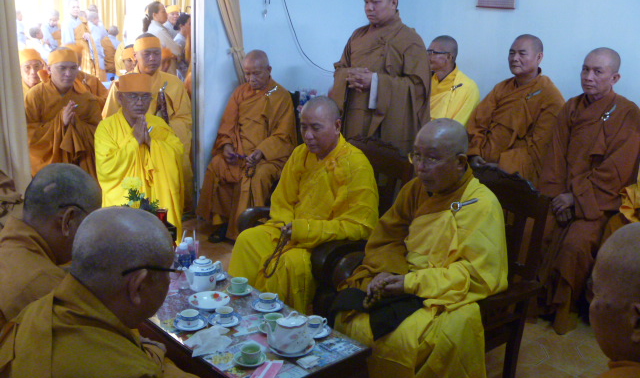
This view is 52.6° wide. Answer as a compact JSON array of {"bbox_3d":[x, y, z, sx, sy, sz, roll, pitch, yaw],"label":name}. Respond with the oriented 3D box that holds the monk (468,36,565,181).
[{"bbox_3d":[1.067,-0.164,3.763,0.580,1.350,0.750,13,18,35],"label":"monk"}]

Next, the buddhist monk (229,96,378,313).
[{"bbox_3d":[-0.036,0.153,2.802,0.580,1.130,0.740,15,19,39],"label":"buddhist monk"}]

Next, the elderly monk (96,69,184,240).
[{"bbox_3d":[-1.018,-0.126,3.671,0.520,1.070,0.580,-2,13,-16],"label":"elderly monk"}]

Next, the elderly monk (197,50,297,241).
[{"bbox_3d":[-0.456,-0.256,4.074,0.570,1.260,0.730,11,17,30],"label":"elderly monk"}]

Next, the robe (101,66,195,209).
[{"bbox_3d":[-1.121,-0.241,4.230,0.550,1.040,0.580,-2,13,-16],"label":"robe"}]

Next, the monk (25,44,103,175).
[{"bbox_3d":[-1.587,-0.281,4.020,0.530,1.180,0.580,-5,15,-29],"label":"monk"}]

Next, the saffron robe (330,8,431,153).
[{"bbox_3d":[0.268,-0.219,3.487,0.430,1.400,0.560,-12,20,-43],"label":"saffron robe"}]

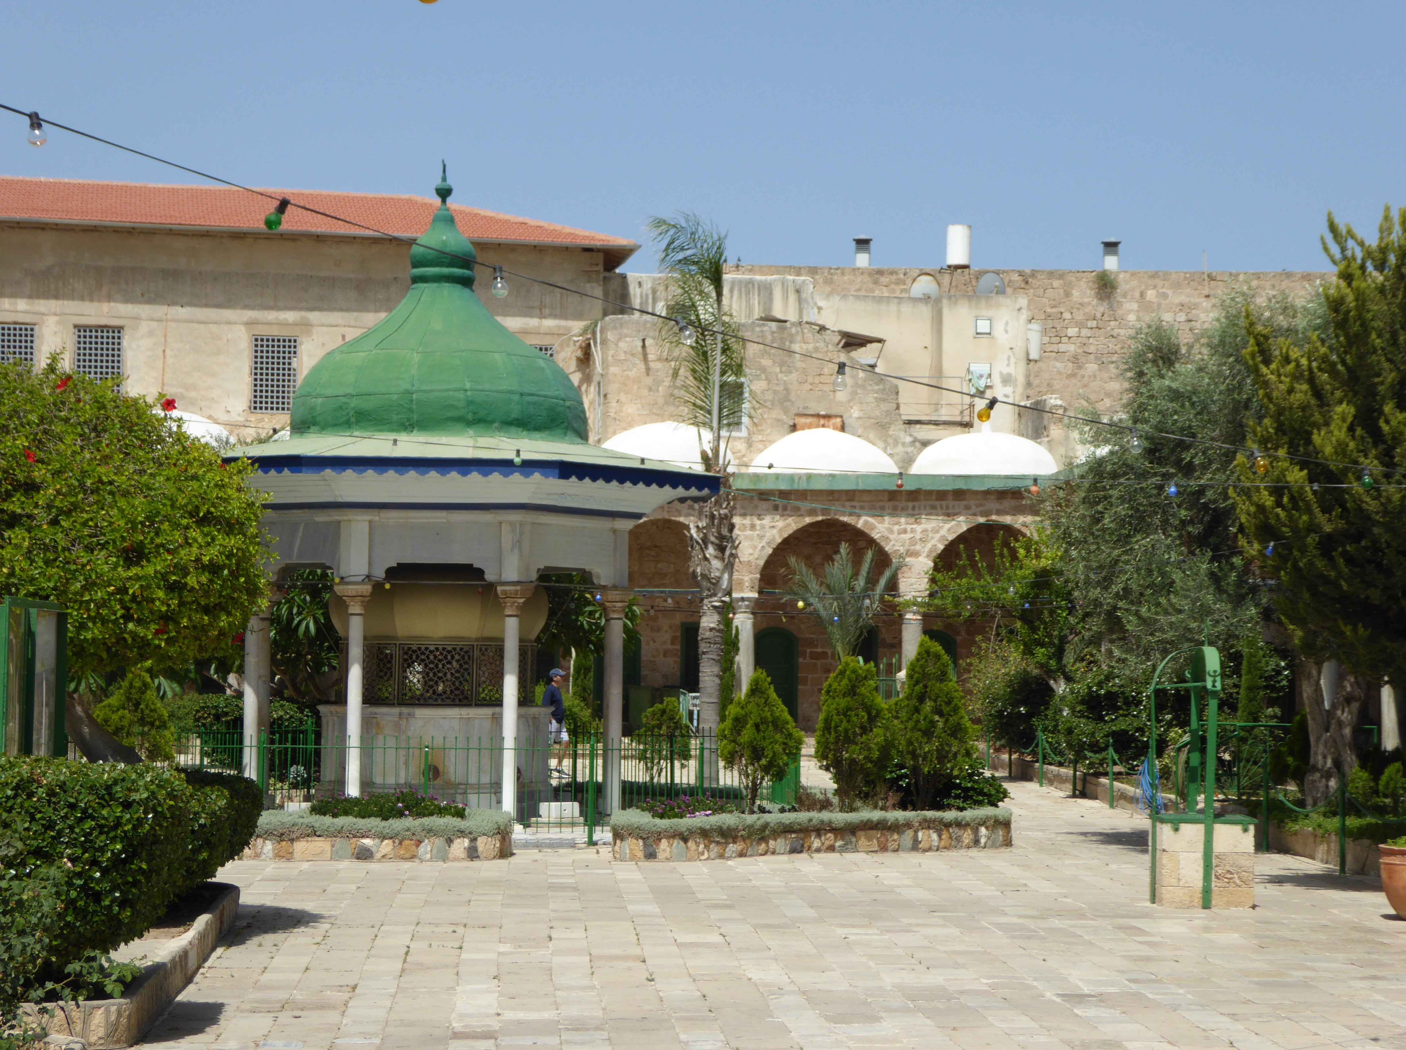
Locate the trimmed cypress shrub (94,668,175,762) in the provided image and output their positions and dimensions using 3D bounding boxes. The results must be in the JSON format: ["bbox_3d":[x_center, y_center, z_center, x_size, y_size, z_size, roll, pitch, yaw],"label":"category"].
[{"bbox_3d":[-5.623,2.083,29.731,0.806,1.372,0.806,1,-3,-4],"label":"trimmed cypress shrub"}]

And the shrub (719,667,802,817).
[{"bbox_3d":[0.564,2.107,29.133,0.822,1.392,0.822,1,-3,-4],"label":"shrub"}]

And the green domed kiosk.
[{"bbox_3d":[-2.908,-0.455,32.823,6.140,7.044,6.140,1,-3,-4],"label":"green domed kiosk"}]

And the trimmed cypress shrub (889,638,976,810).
[{"bbox_3d":[2.293,2.010,30.240,0.908,1.776,0.908,1,-3,-4],"label":"trimmed cypress shrub"}]

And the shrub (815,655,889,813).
[{"bbox_3d":[1.478,2.080,29.735,0.774,1.540,0.774,1,-3,-4],"label":"shrub"}]

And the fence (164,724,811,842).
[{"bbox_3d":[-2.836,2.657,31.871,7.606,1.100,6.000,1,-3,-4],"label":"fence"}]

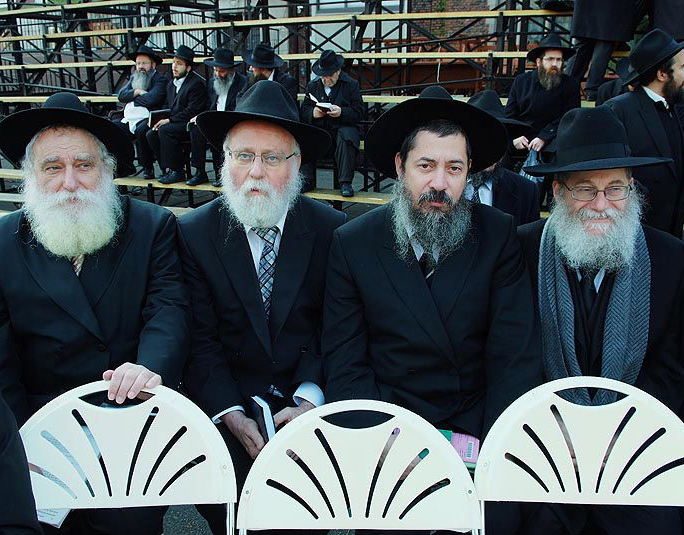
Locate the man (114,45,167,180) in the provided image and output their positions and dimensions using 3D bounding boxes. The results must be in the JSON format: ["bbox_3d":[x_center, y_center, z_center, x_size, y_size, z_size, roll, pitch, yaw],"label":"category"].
[{"bbox_3d":[-1.912,-1.454,5.462,0.520,1.200,0.720,5,17,17],"label":"man"}]

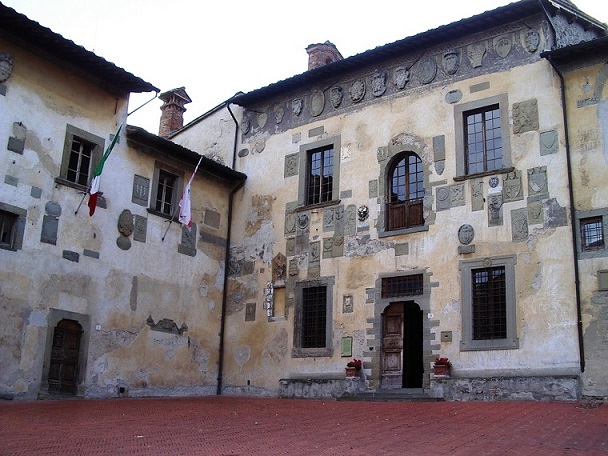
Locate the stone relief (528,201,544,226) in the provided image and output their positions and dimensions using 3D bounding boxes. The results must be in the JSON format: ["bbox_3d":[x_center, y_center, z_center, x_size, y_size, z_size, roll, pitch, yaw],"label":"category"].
[{"bbox_3d":[6.265,-0.416,18.004,0.405,0.649,0.080,-9,-19,36],"label":"stone relief"}]

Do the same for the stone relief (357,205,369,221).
[{"bbox_3d":[1.927,-0.483,21.744,0.433,0.545,0.130,-9,-19,37],"label":"stone relief"}]

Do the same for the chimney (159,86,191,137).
[{"bbox_3d":[-5.880,-5.234,30.526,0.944,2.102,0.944,-9,-19,37],"label":"chimney"}]

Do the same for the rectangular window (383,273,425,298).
[{"bbox_3d":[3.077,1.804,20.359,1.415,0.627,0.200,-9,-19,37],"label":"rectangular window"}]

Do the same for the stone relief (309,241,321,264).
[{"bbox_3d":[0.365,0.819,22.290,0.444,0.699,0.080,-9,-19,36],"label":"stone relief"}]

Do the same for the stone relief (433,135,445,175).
[{"bbox_3d":[4.135,-2.255,20.464,0.386,1.218,0.090,-10,-19,36],"label":"stone relief"}]

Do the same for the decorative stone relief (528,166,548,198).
[{"bbox_3d":[6.380,-1.253,18.146,0.534,0.760,0.080,-10,-18,38],"label":"decorative stone relief"}]

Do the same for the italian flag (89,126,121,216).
[{"bbox_3d":[-5.793,-1.635,19.366,1.230,2.631,0.300,-9,-19,36],"label":"italian flag"}]

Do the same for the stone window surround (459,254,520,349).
[{"bbox_3d":[5.158,2.121,18.501,1.682,2.567,0.250,-9,-19,37],"label":"stone window surround"}]

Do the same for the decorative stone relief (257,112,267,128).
[{"bbox_3d":[-1.558,-4.050,25.201,0.490,0.622,0.110,-9,-19,36],"label":"decorative stone relief"}]

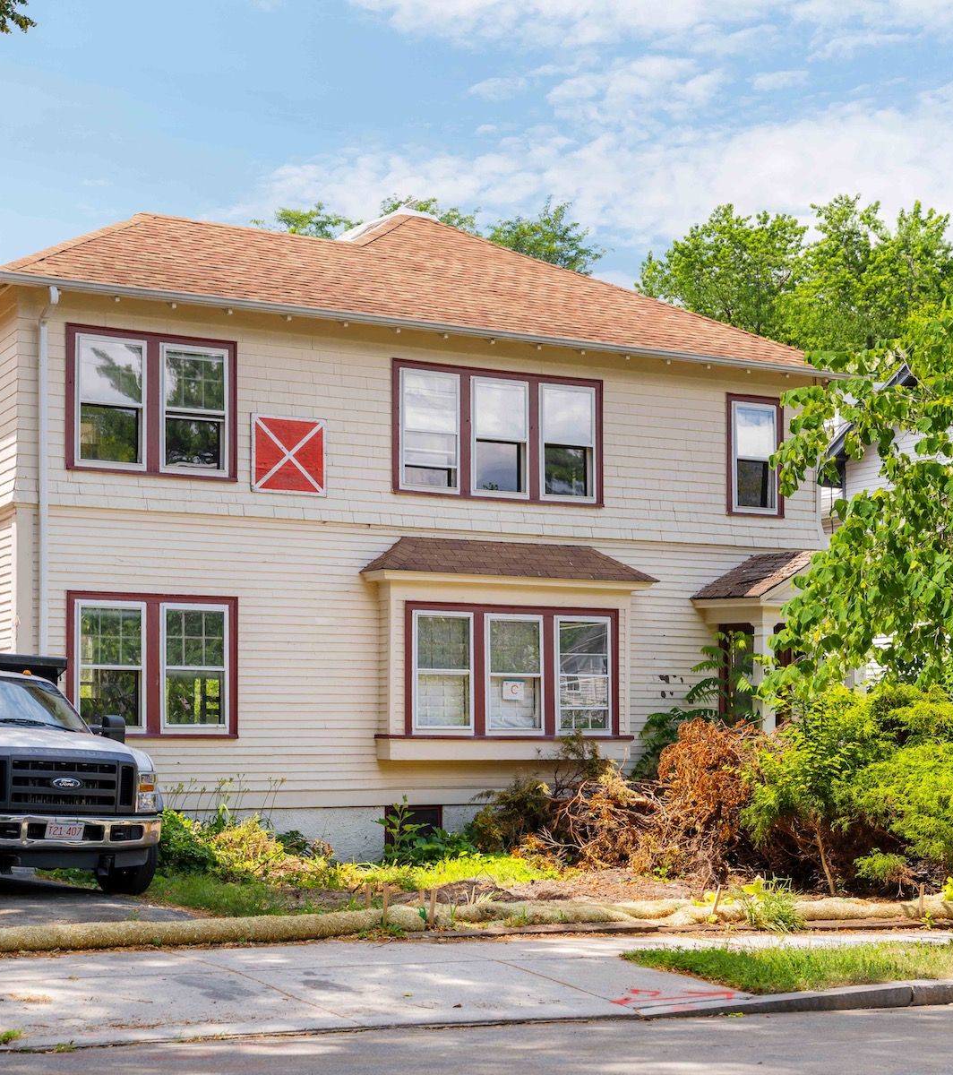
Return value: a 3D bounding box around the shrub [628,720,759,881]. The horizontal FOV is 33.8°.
[{"bbox_3d":[2.413,2.923,17.400,1.450,1.750,1.450,2,-5,-28],"label":"shrub"}]

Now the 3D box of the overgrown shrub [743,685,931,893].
[{"bbox_3d":[3.924,2.763,17.100,1.950,2.200,1.850,2,-5,-28],"label":"overgrown shrub"}]

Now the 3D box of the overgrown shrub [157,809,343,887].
[{"bbox_3d":[-2.395,3.269,16.600,1.950,0.850,1.300,2,-5,-28],"label":"overgrown shrub"}]

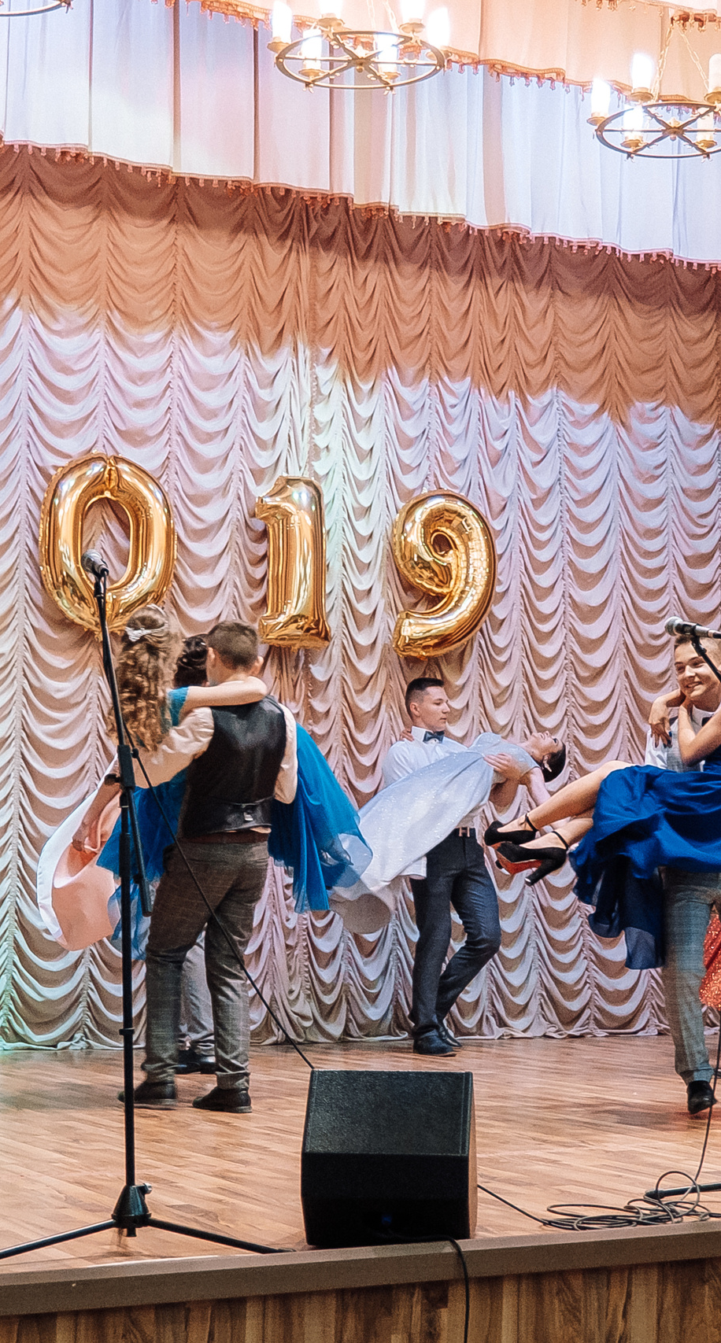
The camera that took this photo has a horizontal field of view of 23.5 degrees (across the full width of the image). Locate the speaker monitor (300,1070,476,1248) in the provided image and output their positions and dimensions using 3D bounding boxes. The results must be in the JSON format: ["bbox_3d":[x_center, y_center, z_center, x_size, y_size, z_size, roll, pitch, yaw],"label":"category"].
[{"bbox_3d":[0.082,1.069,3.864,0.360,0.370,0.380,0,-7,9],"label":"speaker monitor"}]

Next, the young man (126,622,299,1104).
[{"bbox_3d":[-0.535,0.685,6.361,0.570,1.730,0.500,3,-7,-17],"label":"young man"}]

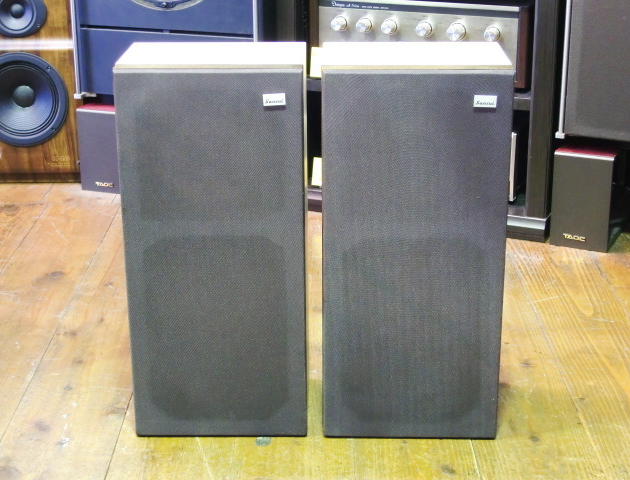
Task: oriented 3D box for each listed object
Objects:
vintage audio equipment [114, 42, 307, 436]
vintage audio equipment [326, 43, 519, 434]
[{"bbox_3d":[-0.143,0.004,1.847,0.259,0.575,0.180,0,21,1],"label":"vintage audio equipment"},{"bbox_3d":[0.144,0.007,1.835,0.259,0.575,0.180,0,21,1],"label":"vintage audio equipment"}]

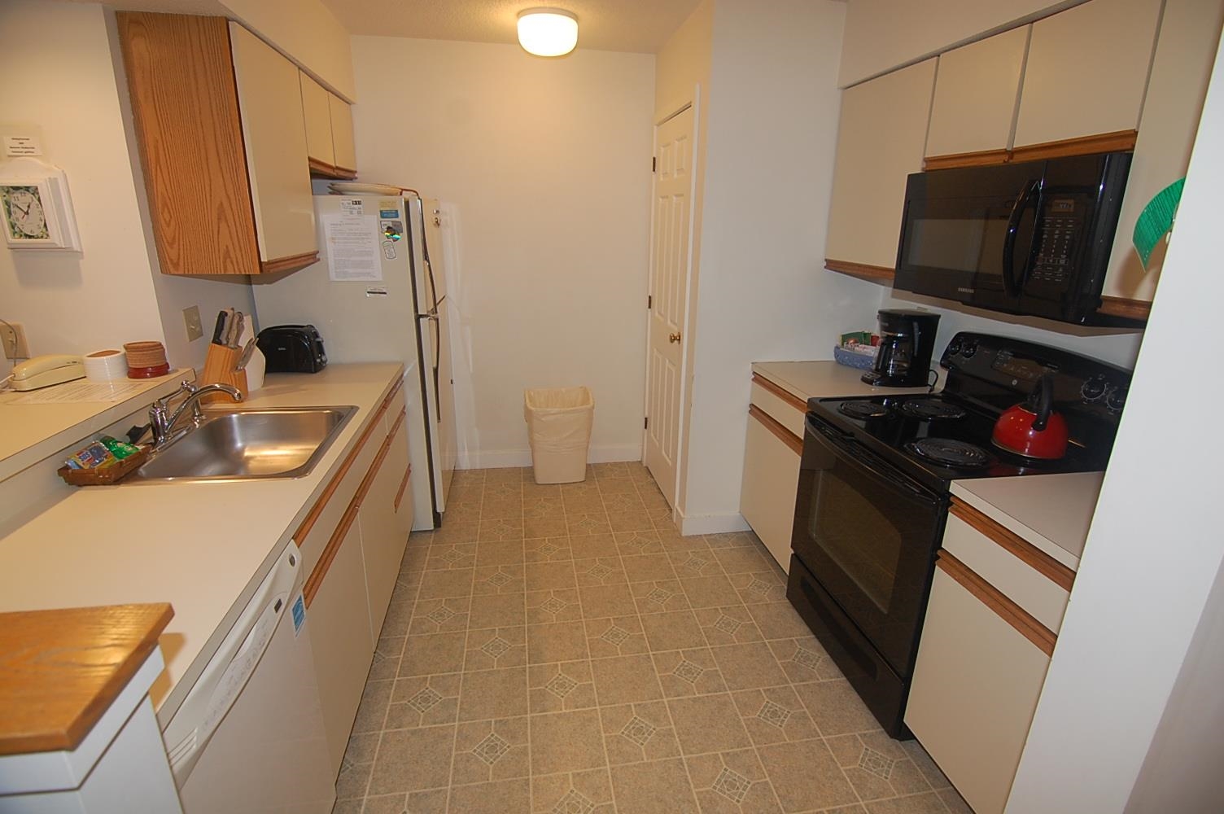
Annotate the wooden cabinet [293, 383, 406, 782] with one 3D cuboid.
[{"bbox_3d":[-1.173,0.488,1.953,0.628,0.858,1.334,-2,18,-10],"label":"wooden cabinet"}]

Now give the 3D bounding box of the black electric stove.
[{"bbox_3d":[1.188,0.393,2.014,0.700,1.190,0.750,-2,19,-9],"label":"black electric stove"}]

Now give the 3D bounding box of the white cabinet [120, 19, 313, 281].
[{"bbox_3d":[-1.401,-0.906,2.029,0.325,0.775,0.564,-2,18,-10],"label":"white cabinet"}]

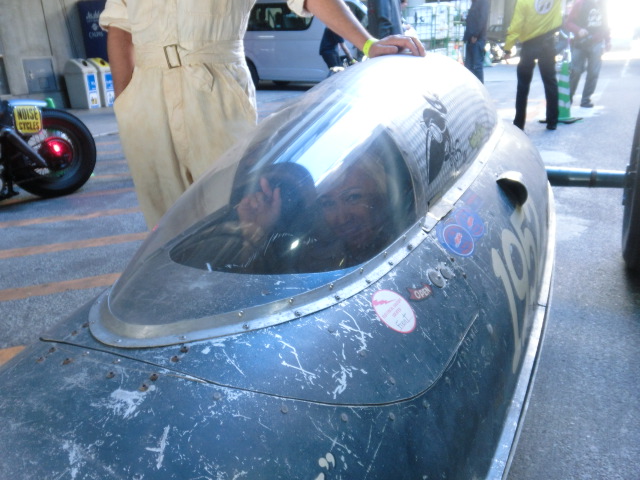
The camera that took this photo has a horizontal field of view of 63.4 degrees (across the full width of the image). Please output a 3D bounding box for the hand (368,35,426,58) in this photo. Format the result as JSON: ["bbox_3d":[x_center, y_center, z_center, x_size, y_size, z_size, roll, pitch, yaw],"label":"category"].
[{"bbox_3d":[0.225,-0.561,1.500,0.165,0.075,0.100,-6,20,-6],"label":"hand"}]

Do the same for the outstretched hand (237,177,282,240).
[{"bbox_3d":[-0.124,-0.065,1.060,0.090,0.125,0.070,1,20,14],"label":"outstretched hand"}]

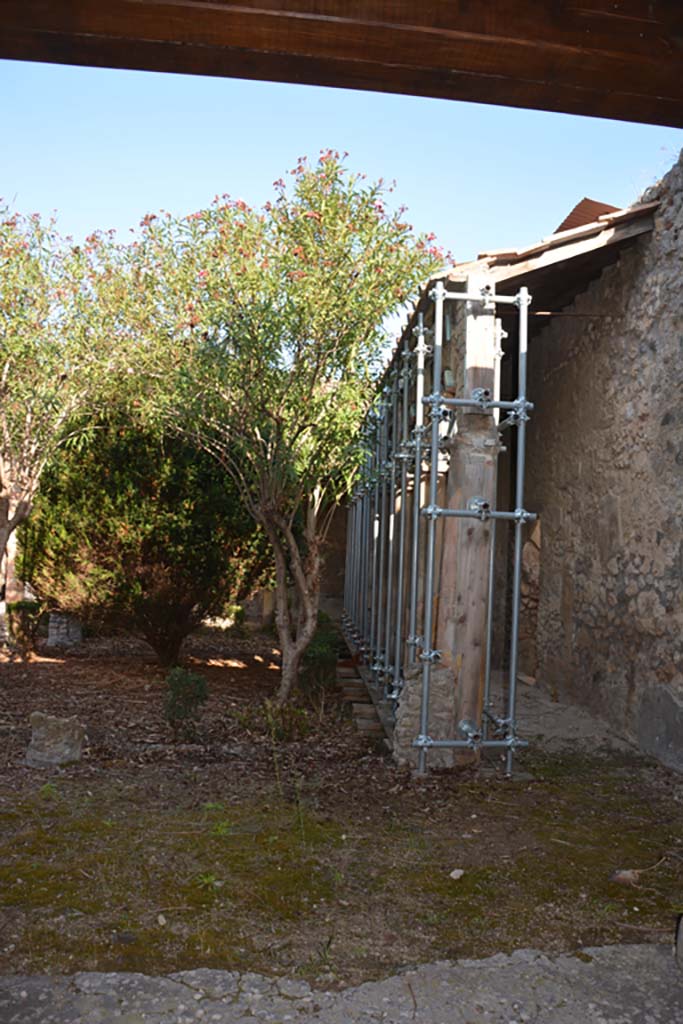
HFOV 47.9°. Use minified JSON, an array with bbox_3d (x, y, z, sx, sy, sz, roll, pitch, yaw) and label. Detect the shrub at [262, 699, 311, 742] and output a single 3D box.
[{"bbox_3d":[-0.459,1.728,6.496,0.380,0.330,0.360,2,-2,-3],"label":"shrub"}]

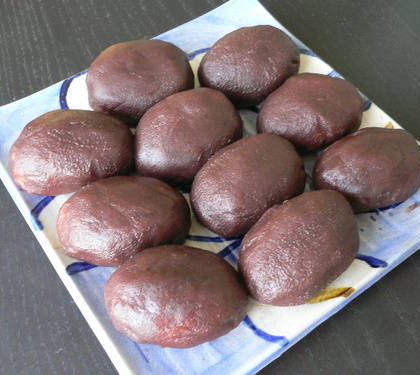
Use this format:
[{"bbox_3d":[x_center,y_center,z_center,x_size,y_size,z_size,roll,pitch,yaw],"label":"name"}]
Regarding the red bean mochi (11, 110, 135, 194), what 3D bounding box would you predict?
[{"bbox_3d":[-0.076,-0.020,0.280,0.068,0.034,0.051,-14,61,-9],"label":"red bean mochi"}]

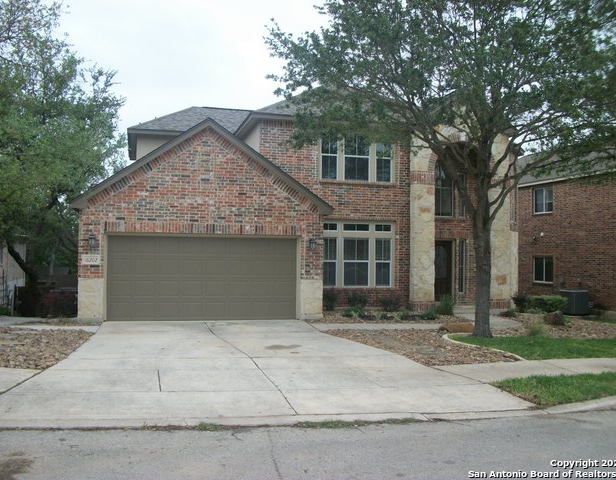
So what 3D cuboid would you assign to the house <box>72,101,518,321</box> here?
[{"bbox_3d":[-0.361,-1.843,21.482,14.100,8.300,11.450,1,-2,-15],"label":"house"}]

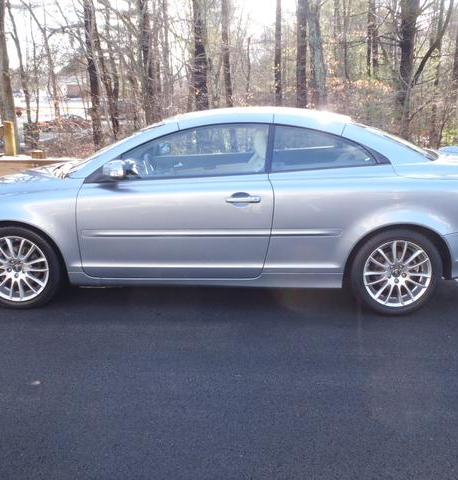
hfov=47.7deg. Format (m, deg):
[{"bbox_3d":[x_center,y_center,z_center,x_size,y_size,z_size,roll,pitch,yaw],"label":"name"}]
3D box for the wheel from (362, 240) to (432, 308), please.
[{"bbox_3d":[1.150,0.214,3.591,0.465,0.465,0.165,1,13,2],"label":"wheel"}]

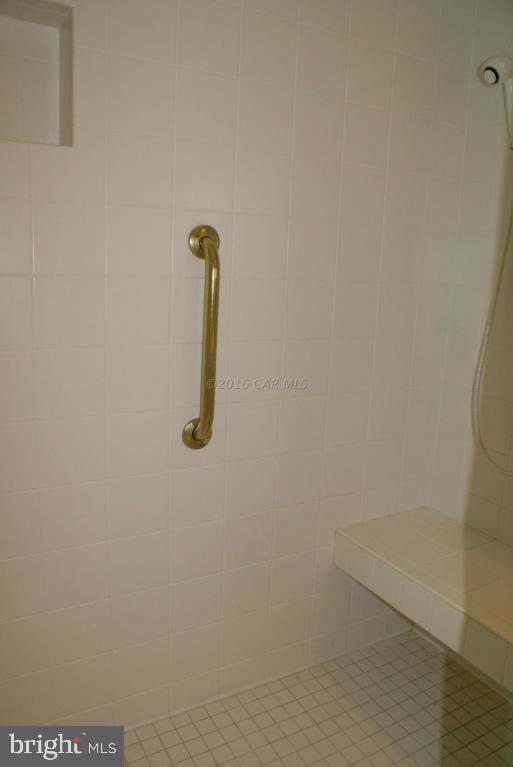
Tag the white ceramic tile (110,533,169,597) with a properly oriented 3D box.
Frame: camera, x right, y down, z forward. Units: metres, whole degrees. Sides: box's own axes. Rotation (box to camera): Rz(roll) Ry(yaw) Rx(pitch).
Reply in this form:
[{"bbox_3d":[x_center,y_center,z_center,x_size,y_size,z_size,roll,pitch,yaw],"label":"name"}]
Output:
[{"bbox_3d":[-0.287,0.442,1.420,0.150,0.150,0.009,-4,13,-29],"label":"white ceramic tile"}]

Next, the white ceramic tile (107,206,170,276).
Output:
[{"bbox_3d":[-0.260,-0.314,1.275,0.151,0.151,0.009,-4,12,-29],"label":"white ceramic tile"}]

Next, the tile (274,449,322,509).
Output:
[{"bbox_3d":[0.117,0.263,1.614,0.151,0.151,0.009,-4,12,-29],"label":"tile"}]

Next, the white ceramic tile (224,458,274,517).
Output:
[{"bbox_3d":[-0.019,0.273,1.539,0.151,0.151,0.009,-4,12,-29],"label":"white ceramic tile"}]

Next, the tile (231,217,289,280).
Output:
[{"bbox_3d":[0.011,-0.330,1.419,0.150,0.150,0.009,-4,13,-29],"label":"tile"}]

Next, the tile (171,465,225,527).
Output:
[{"bbox_3d":[-0.148,0.281,1.462,0.152,0.152,0.010,-4,13,-29],"label":"tile"}]

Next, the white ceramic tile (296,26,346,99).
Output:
[{"bbox_3d":[0.164,-0.790,1.398,0.152,0.152,0.010,-4,13,-29],"label":"white ceramic tile"}]

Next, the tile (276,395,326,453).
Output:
[{"bbox_3d":[0.120,0.113,1.584,0.151,0.151,0.009,-4,12,-29],"label":"tile"}]

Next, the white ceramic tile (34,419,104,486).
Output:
[{"bbox_3d":[-0.409,0.150,1.283,0.152,0.152,0.010,-4,13,-29],"label":"white ceramic tile"}]

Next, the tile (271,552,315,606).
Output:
[{"bbox_3d":[0.104,0.562,1.671,0.151,0.151,0.009,-4,12,-29],"label":"tile"}]

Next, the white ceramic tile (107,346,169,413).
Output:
[{"bbox_3d":[-0.275,-0.011,1.341,0.152,0.152,0.010,-4,13,-29],"label":"white ceramic tile"}]

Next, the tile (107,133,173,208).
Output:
[{"bbox_3d":[-0.253,-0.460,1.253,0.152,0.152,0.010,-4,13,-29],"label":"tile"}]

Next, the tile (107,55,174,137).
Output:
[{"bbox_3d":[-0.242,-0.604,1.213,0.150,0.150,0.009,-4,13,-29],"label":"tile"}]

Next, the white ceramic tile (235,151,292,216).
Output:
[{"bbox_3d":[0.017,-0.480,1.384,0.152,0.152,0.010,-4,13,-29],"label":"white ceramic tile"}]

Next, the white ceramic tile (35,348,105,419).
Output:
[{"bbox_3d":[-0.402,-0.001,1.256,0.150,0.150,0.009,-4,13,-29],"label":"white ceramic tile"}]

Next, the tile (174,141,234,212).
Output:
[{"bbox_3d":[-0.119,-0.472,1.326,0.152,0.152,0.010,-4,13,-29],"label":"tile"}]

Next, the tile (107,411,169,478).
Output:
[{"bbox_3d":[-0.281,0.142,1.371,0.152,0.152,0.010,-4,13,-29],"label":"tile"}]

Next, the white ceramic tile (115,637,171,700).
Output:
[{"bbox_3d":[-0.300,0.737,1.493,0.152,0.152,0.010,-4,13,-29],"label":"white ceramic tile"}]

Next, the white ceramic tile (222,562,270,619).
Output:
[{"bbox_3d":[-0.029,0.575,1.609,0.152,0.152,0.010,-4,13,-29],"label":"white ceramic tile"}]

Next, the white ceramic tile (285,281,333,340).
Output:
[{"bbox_3d":[0.136,-0.191,1.528,0.151,0.151,0.009,-4,12,-29],"label":"white ceramic tile"}]

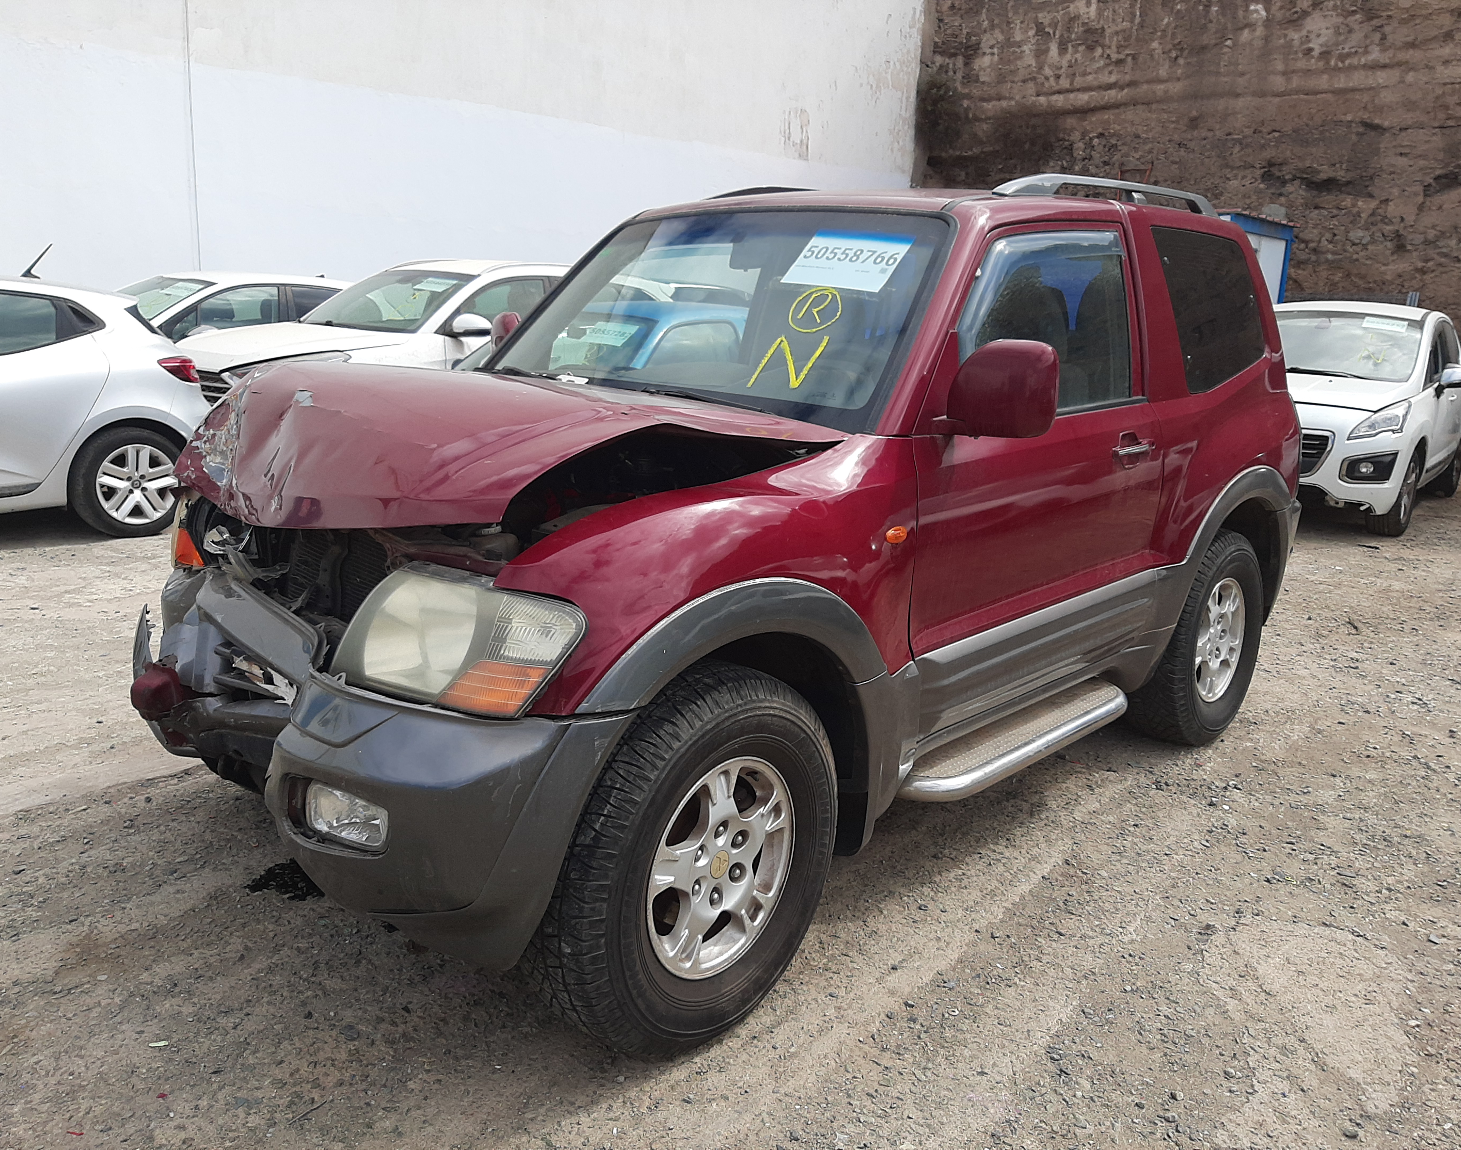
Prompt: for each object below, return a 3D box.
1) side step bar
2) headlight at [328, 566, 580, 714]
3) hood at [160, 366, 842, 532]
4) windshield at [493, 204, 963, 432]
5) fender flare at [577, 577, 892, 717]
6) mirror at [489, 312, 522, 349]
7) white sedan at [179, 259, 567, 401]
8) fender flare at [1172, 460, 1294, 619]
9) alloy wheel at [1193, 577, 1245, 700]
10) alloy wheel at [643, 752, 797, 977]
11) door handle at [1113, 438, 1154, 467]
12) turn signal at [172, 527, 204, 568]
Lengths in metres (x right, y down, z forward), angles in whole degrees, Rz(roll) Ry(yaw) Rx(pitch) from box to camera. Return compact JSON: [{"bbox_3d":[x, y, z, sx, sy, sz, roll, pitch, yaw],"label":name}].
[{"bbox_3d":[0.767,0.448,3.142,0.200,0.075,1.140,11,16,42],"label":"side step bar"},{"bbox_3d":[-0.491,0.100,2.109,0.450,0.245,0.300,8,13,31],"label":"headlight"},{"bbox_3d":[-0.616,-0.293,2.626,1.530,0.360,1.040,15,18,41],"label":"hood"},{"bbox_3d":[-0.064,-0.757,3.113,1.480,0.710,0.140,15,-26,41],"label":"windshield"},{"bbox_3d":[0.039,0.144,2.154,0.130,0.280,0.900,15,18,41],"label":"fender flare"},{"bbox_3d":[-0.775,-0.760,3.734,0.260,0.205,0.170,15,18,41],"label":"mirror"},{"bbox_3d":[-2.110,-1.590,8.900,1.840,1.620,4.450,11,15,39],"label":"white sedan"},{"bbox_3d":[1.726,-0.124,3.952,0.130,0.480,1.060,15,18,41],"label":"fender flare"},{"bbox_3d":[1.684,0.221,4.143,0.175,0.445,0.445,11,16,42],"label":"alloy wheel"},{"bbox_3d":[-0.066,0.566,2.327,0.175,0.445,0.445,10,15,39],"label":"alloy wheel"},{"bbox_3d":[1.186,-0.359,3.398,0.055,0.070,0.205,11,16,42],"label":"door handle"},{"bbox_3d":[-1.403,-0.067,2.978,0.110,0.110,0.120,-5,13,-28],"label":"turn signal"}]

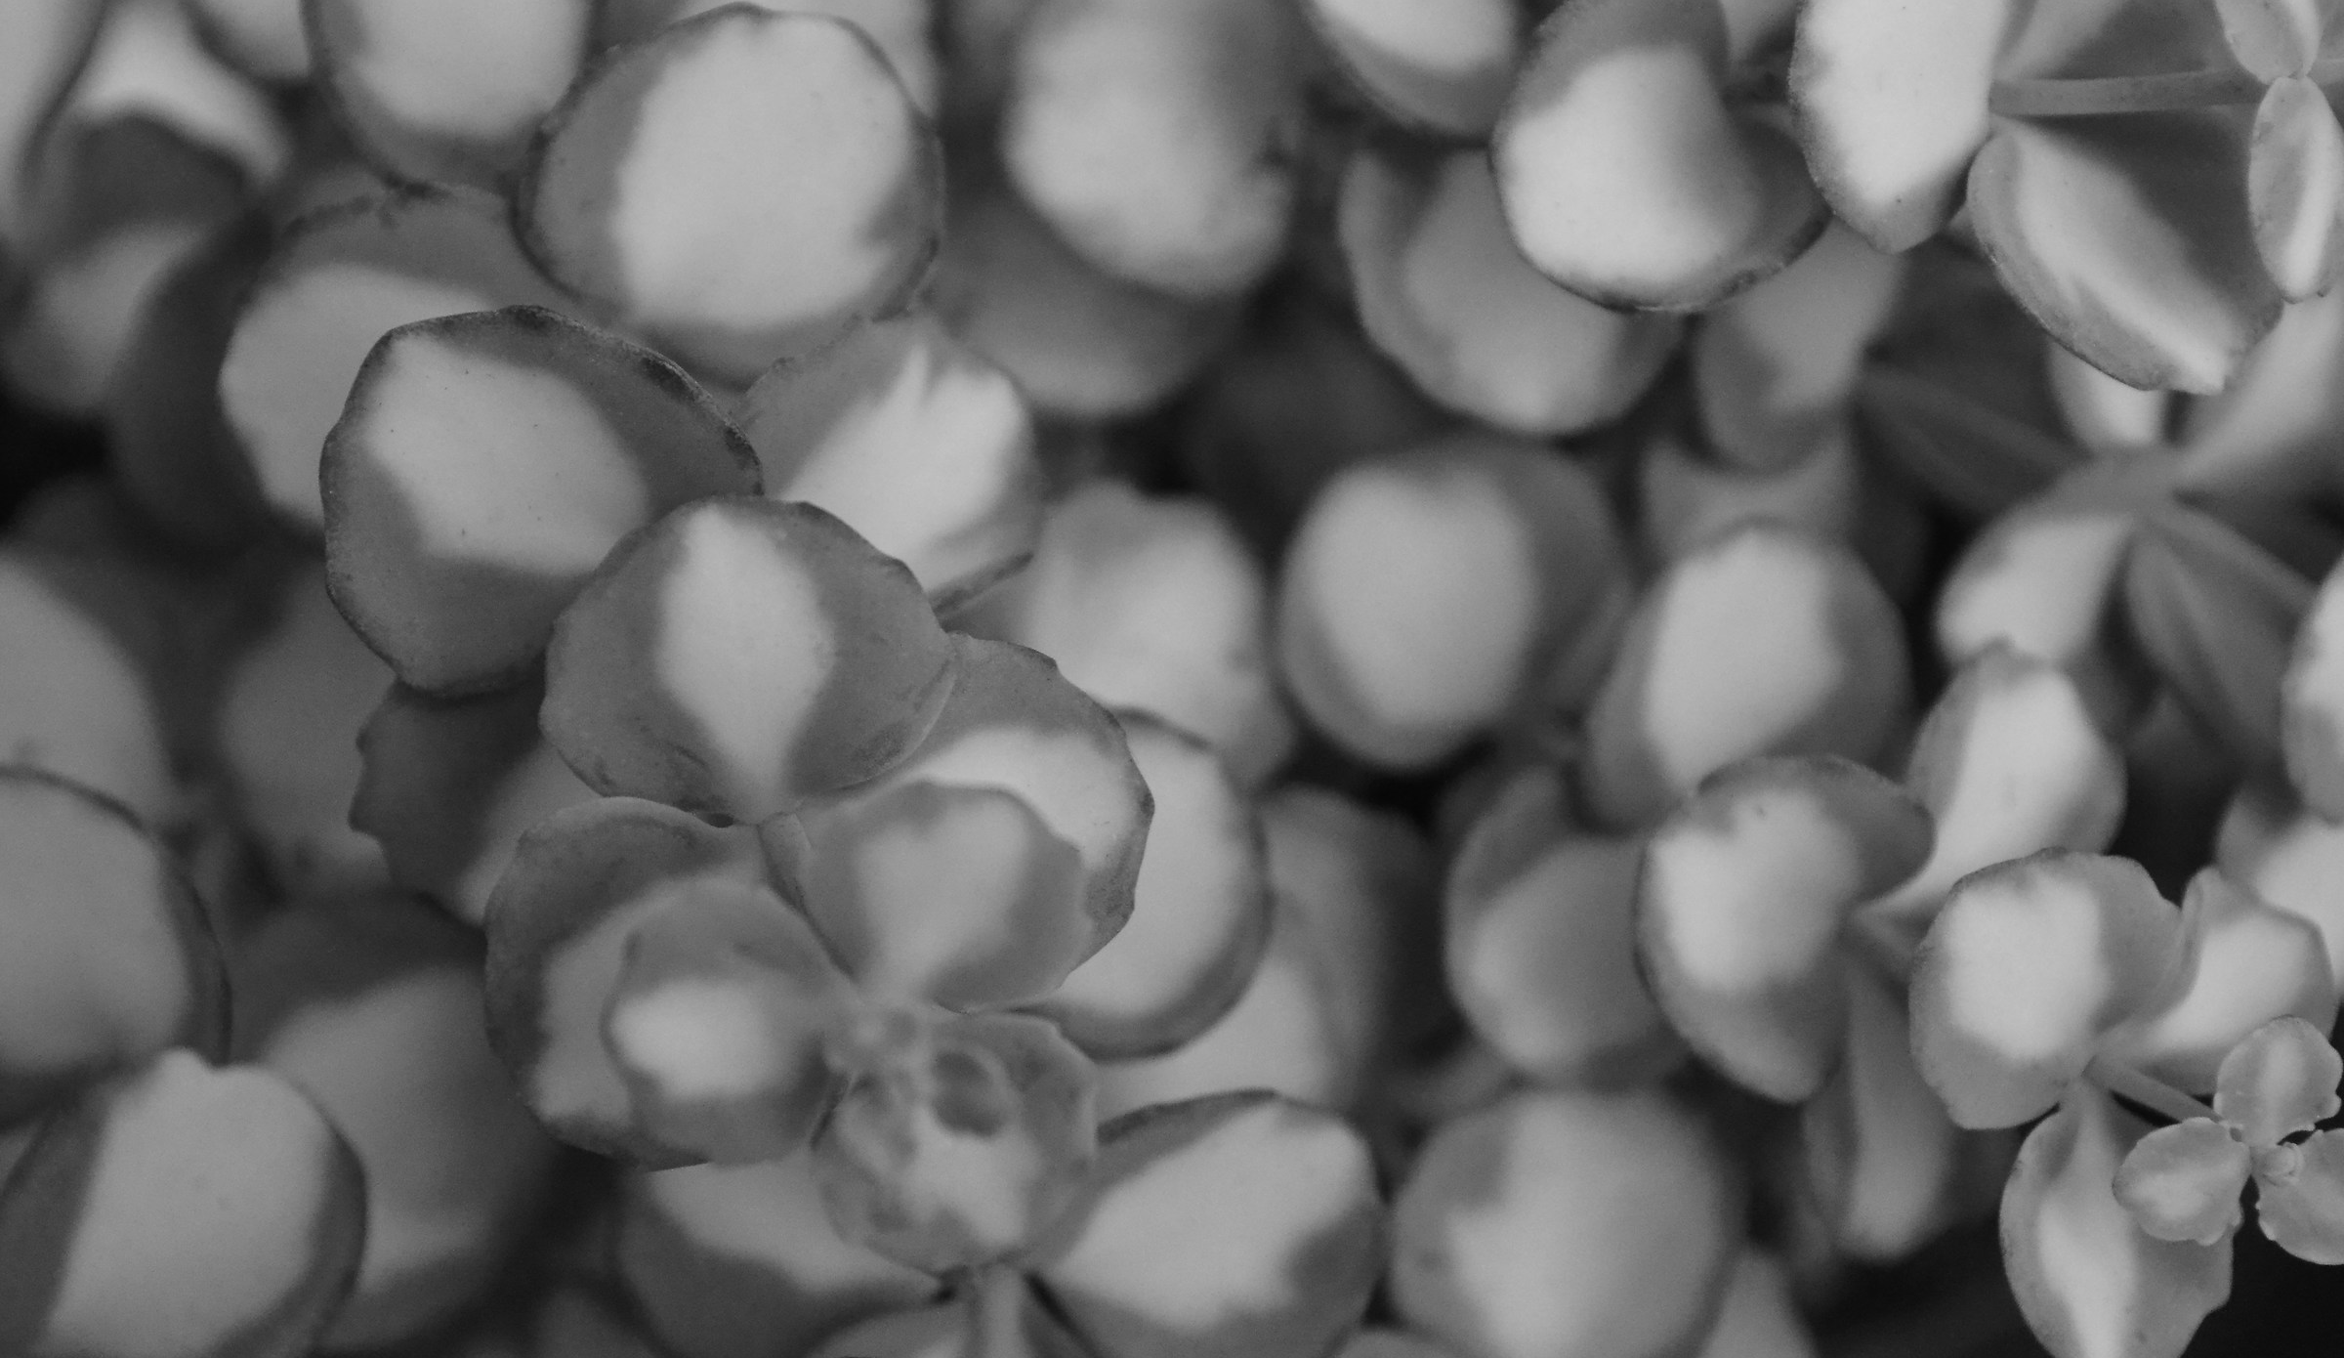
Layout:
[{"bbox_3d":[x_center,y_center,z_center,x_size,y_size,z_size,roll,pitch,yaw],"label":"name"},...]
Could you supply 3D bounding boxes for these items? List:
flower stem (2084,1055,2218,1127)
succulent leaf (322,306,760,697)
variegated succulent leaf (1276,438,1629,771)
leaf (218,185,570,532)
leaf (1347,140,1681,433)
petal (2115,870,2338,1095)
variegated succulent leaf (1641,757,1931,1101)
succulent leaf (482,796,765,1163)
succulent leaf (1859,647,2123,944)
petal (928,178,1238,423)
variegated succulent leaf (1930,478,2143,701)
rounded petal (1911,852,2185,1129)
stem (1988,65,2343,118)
[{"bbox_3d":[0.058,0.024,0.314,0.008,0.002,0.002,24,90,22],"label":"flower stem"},{"bbox_3d":[-0.034,-0.010,0.290,0.024,0.005,0.022,27,90,11],"label":"succulent leaf"},{"bbox_3d":[0.018,-0.005,0.339,0.022,0.006,0.022,0,79,9],"label":"variegated succulent leaf"},{"bbox_3d":[-0.045,-0.019,0.313,0.021,0.006,0.021,32,86,15],"label":"leaf"},{"bbox_3d":[0.020,-0.023,0.314,0.019,0.018,0.006,15,18,4],"label":"leaf"},{"bbox_3d":[0.059,0.017,0.298,0.014,0.012,0.004,-24,16,-17],"label":"petal"},{"bbox_3d":[0.035,0.014,0.302,0.018,0.005,0.019,-9,85,17],"label":"variegated succulent leaf"},{"bbox_3d":[-0.029,0.016,0.288,0.018,0.021,0.005,35,14,0],"label":"succulent leaf"},{"bbox_3d":[0.047,0.007,0.308,0.013,0.004,0.020,34,73,-10],"label":"succulent leaf"},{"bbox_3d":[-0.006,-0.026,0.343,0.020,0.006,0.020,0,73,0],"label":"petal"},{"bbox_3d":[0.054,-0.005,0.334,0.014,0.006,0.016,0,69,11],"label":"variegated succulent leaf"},{"bbox_3d":[0.045,0.016,0.272,0.015,0.015,0.005,-39,20,-11],"label":"rounded petal"},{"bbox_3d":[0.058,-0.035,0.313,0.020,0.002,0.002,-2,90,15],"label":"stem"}]

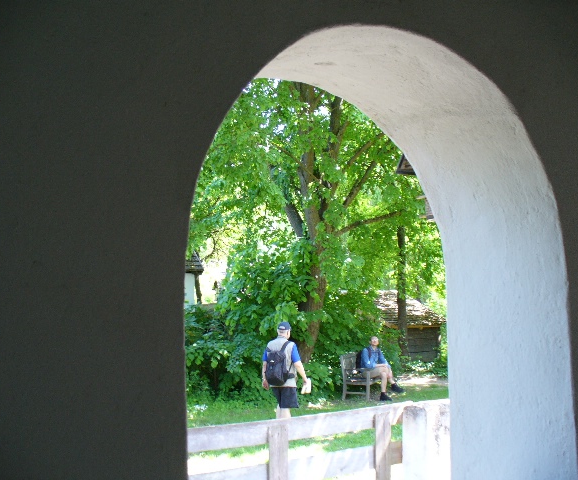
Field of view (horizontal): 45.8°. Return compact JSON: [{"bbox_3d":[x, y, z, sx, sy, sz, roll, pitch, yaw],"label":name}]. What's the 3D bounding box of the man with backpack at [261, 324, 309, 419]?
[{"bbox_3d":[-0.050,2.052,9.750,0.620,1.770,0.520,-2,-3,21],"label":"man with backpack"}]

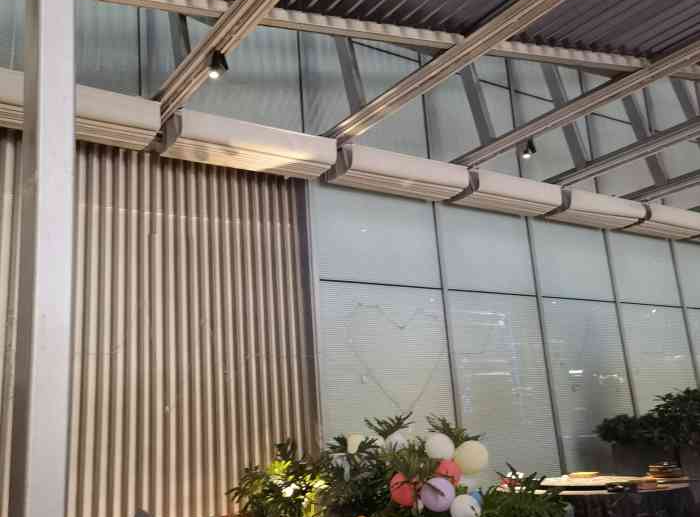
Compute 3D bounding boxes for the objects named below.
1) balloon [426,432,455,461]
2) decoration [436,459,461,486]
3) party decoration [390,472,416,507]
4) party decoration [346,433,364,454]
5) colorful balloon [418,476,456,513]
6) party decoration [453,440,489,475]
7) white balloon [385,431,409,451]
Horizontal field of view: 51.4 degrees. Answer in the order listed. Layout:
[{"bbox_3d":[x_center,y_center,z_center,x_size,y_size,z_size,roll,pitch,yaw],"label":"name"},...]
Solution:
[{"bbox_3d":[0.603,1.253,4.850,0.187,0.187,0.187,-6,-15,6],"label":"balloon"},{"bbox_3d":[0.650,1.411,4.800,0.158,0.185,0.185,-6,-15,6],"label":"decoration"},{"bbox_3d":[0.349,1.508,4.750,0.170,0.222,0.170,-5,-15,3],"label":"party decoration"},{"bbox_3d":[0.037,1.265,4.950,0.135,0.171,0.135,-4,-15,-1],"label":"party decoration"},{"bbox_3d":[0.559,1.524,4.700,0.232,0.232,0.232,-6,-15,5],"label":"colorful balloon"},{"bbox_3d":[0.801,1.312,4.800,0.224,0.224,0.224,-6,-16,8],"label":"party decoration"},{"bbox_3d":[0.316,1.245,4.950,0.163,0.150,0.163,-5,-15,2],"label":"white balloon"}]

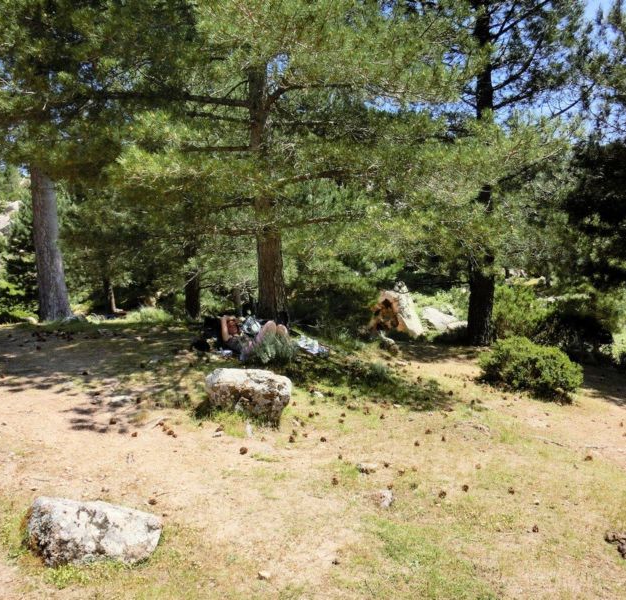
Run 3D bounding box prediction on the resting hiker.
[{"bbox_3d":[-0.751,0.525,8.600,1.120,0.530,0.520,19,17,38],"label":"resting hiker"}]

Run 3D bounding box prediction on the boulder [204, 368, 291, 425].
[{"bbox_3d":[-0.573,0.858,5.750,0.740,0.380,0.550,-1,6,-6],"label":"boulder"}]

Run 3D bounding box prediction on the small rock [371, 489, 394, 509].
[{"bbox_3d":[0.403,1.152,3.755,0.120,0.075,0.110,-1,6,0],"label":"small rock"}]

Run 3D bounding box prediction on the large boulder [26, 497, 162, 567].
[{"bbox_3d":[-1.102,1.165,3.250,0.640,0.230,0.360,-1,6,2],"label":"large boulder"}]

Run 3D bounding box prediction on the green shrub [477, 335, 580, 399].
[{"bbox_3d":[2.279,0.704,6.750,1.020,0.550,0.850,1,6,18],"label":"green shrub"}]

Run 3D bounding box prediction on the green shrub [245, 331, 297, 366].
[{"bbox_3d":[-0.519,0.595,8.100,0.620,0.430,0.520,-1,6,0],"label":"green shrub"}]

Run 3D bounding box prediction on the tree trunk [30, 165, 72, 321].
[{"bbox_3d":[-5.052,-1.113,12.570,0.570,3.050,0.570,-3,6,0],"label":"tree trunk"}]

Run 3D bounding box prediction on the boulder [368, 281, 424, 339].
[{"bbox_3d":[1.364,0.182,10.700,0.880,0.860,0.750,1,6,19],"label":"boulder"}]

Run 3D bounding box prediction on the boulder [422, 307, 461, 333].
[{"bbox_3d":[2.482,0.374,12.400,0.850,0.460,0.700,1,6,17],"label":"boulder"}]

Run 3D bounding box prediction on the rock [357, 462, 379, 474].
[{"bbox_3d":[0.360,1.113,4.274,0.125,0.055,0.100,-1,6,0],"label":"rock"}]

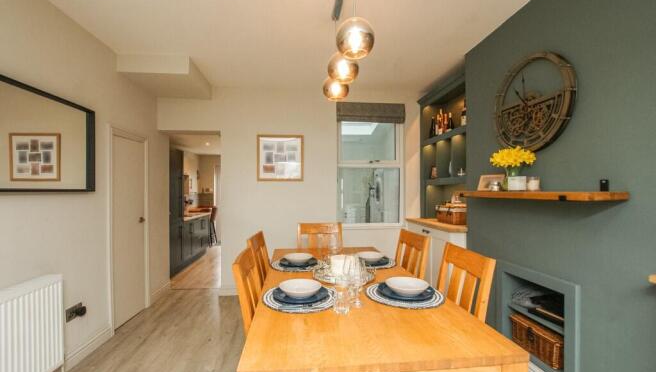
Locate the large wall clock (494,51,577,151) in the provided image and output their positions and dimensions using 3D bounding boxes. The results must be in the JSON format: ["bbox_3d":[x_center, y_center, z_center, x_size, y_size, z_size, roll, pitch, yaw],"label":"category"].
[{"bbox_3d":[1.366,-0.536,1.869,0.056,0.630,0.615,0,-1,-6],"label":"large wall clock"}]

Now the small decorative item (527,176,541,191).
[{"bbox_3d":[1.291,-0.014,1.715,0.070,0.085,0.070,0,-1,-7],"label":"small decorative item"}]

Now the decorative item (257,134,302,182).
[{"bbox_3d":[-0.590,-0.345,3.426,0.575,0.570,0.030,0,-1,-7],"label":"decorative item"}]

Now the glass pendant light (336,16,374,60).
[{"bbox_3d":[0.130,-0.697,1.295,0.180,0.172,0.180,0,-1,-7],"label":"glass pendant light"}]

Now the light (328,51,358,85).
[{"bbox_3d":[0.095,-0.731,1.700,0.190,0.180,0.190,0,-1,-6],"label":"light"}]

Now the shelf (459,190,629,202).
[{"bbox_3d":[1.286,0.057,1.838,0.220,0.046,1.069,0,-1,-6],"label":"shelf"}]

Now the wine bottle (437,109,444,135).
[{"bbox_3d":[1.355,-0.747,3.286,0.080,0.325,0.080,0,-1,-7],"label":"wine bottle"}]

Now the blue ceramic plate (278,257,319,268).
[{"bbox_3d":[-0.204,0.543,1.925,0.270,0.025,0.270,0,-1,0],"label":"blue ceramic plate"}]

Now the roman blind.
[{"bbox_3d":[0.561,-0.952,3.627,0.910,0.277,0.080,0,-1,-6],"label":"roman blind"}]

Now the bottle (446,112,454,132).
[{"bbox_3d":[1.457,-0.730,3.246,0.080,0.290,0.080,0,-1,-7],"label":"bottle"}]

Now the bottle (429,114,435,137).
[{"bbox_3d":[1.332,-0.732,3.486,0.075,0.300,0.075,0,-1,-7],"label":"bottle"}]

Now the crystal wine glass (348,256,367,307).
[{"bbox_3d":[0.142,0.456,1.305,0.080,0.220,0.080,0,-1,-6],"label":"crystal wine glass"}]

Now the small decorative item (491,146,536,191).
[{"bbox_3d":[1.272,-0.120,1.873,0.230,0.300,0.260,0,-1,-6],"label":"small decorative item"}]

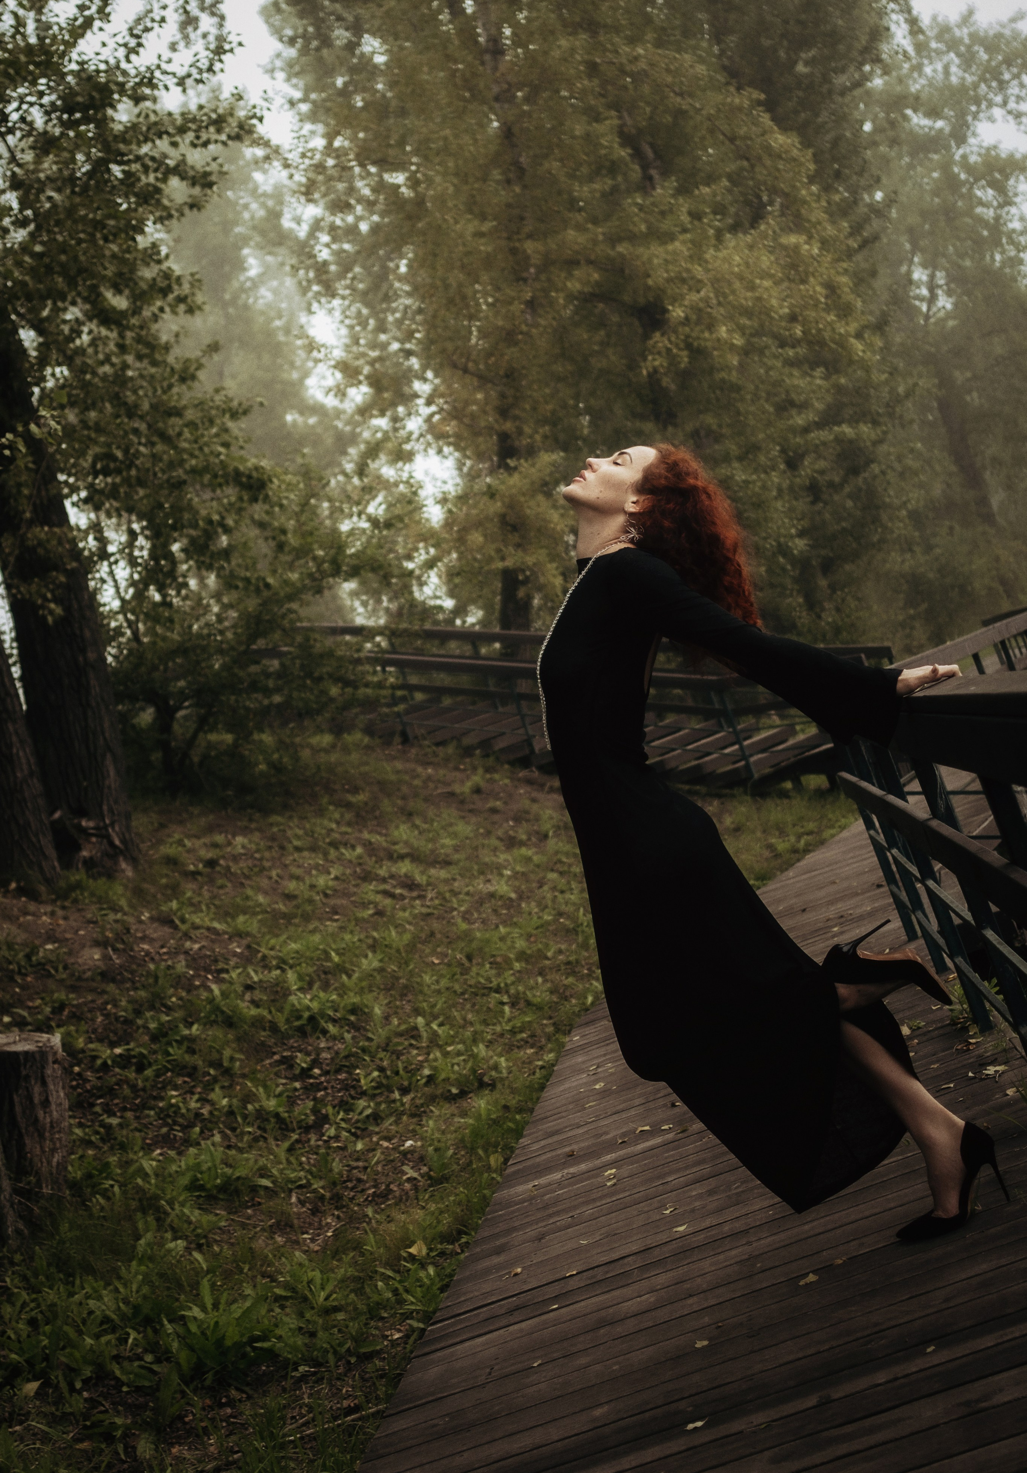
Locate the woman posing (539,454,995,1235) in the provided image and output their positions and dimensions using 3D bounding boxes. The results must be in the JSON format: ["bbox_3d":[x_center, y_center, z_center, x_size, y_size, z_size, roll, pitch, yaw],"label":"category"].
[{"bbox_3d":[0.467,0.190,2.720,0.790,1.390,0.500,0,1,6],"label":"woman posing"}]

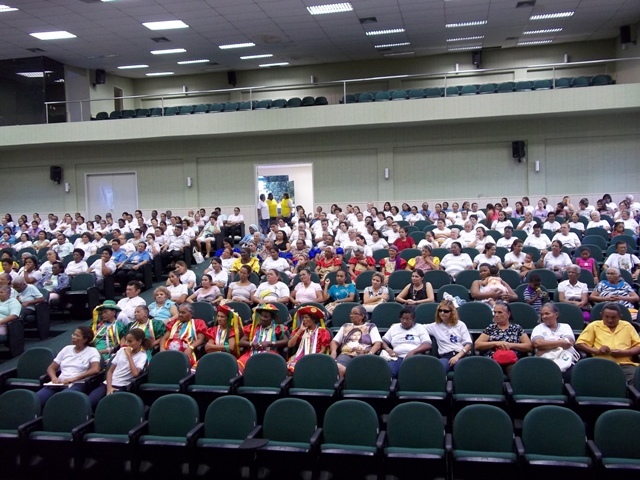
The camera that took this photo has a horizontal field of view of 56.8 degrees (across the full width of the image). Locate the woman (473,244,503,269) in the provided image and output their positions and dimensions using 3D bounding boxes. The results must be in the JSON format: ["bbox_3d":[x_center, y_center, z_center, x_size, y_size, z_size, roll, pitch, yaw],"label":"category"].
[{"bbox_3d":[2.949,0.670,10.292,0.520,1.205,0.780,-1,3,11],"label":"woman"}]

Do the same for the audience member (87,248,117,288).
[{"bbox_3d":[-4.431,0.817,11.791,0.560,1.246,0.800,-1,3,11],"label":"audience member"}]

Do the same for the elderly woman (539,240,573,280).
[{"bbox_3d":[3.907,0.624,9.755,0.540,1.207,0.800,-1,3,12],"label":"elderly woman"}]

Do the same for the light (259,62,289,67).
[{"bbox_3d":[-1.792,-6.918,23.238,1.220,0.100,0.620,-1,9,12],"label":"light"}]

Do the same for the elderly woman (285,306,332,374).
[{"bbox_3d":[-0.150,1.372,6.610,0.500,1.201,0.780,-1,3,12],"label":"elderly woman"}]

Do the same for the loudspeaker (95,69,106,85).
[{"bbox_3d":[-8.078,-6.014,21.801,0.360,0.540,0.340,-4,4,-35],"label":"loudspeaker"}]

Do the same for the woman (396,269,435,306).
[{"bbox_3d":[1.348,1.022,8.355,0.530,1.173,0.800,-1,3,17],"label":"woman"}]

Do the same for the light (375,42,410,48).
[{"bbox_3d":[2.516,-6.797,20.674,1.220,0.100,0.600,-1,2,11],"label":"light"}]

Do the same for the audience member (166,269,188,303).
[{"bbox_3d":[-2.338,1.087,9.187,0.460,1.165,0.750,-1,3,12],"label":"audience member"}]

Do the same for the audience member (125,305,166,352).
[{"bbox_3d":[-2.288,1.449,7.311,0.560,1.204,0.800,-1,3,11],"label":"audience member"}]

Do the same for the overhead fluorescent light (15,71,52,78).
[{"bbox_3d":[-10.854,-6.327,22.528,1.220,0.100,0.620,-1,3,12],"label":"overhead fluorescent light"}]

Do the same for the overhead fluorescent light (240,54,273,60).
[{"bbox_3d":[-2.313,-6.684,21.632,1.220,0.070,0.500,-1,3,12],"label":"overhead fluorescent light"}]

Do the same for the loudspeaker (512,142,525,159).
[{"bbox_3d":[5.947,-2.707,17.697,0.310,0.500,0.290,1,4,41],"label":"loudspeaker"}]

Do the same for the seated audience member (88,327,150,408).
[{"bbox_3d":[-2.196,1.568,6.250,0.500,1.200,0.800,-1,3,17],"label":"seated audience member"}]

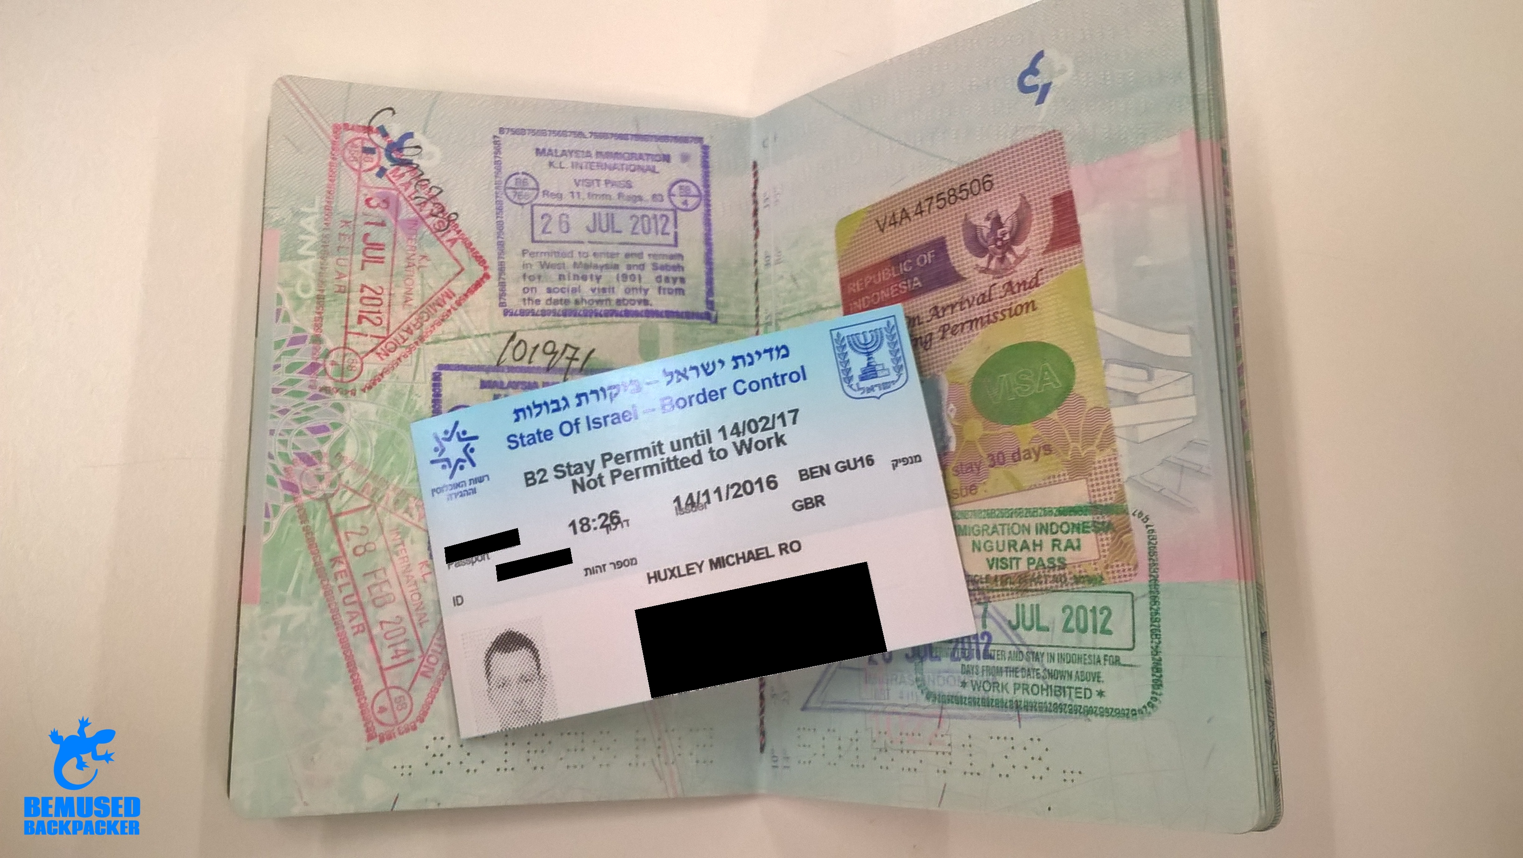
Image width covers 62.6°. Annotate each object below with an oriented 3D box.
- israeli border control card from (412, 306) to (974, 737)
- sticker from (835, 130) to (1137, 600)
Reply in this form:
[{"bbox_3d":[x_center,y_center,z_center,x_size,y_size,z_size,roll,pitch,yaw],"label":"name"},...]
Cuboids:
[{"bbox_3d":[-0.013,0.015,0.204,0.086,0.001,0.054,-13,80,8],"label":"israeli border control card"},{"bbox_3d":[0.033,-0.008,0.198,0.046,0.001,0.070,-17,72,41],"label":"sticker"}]

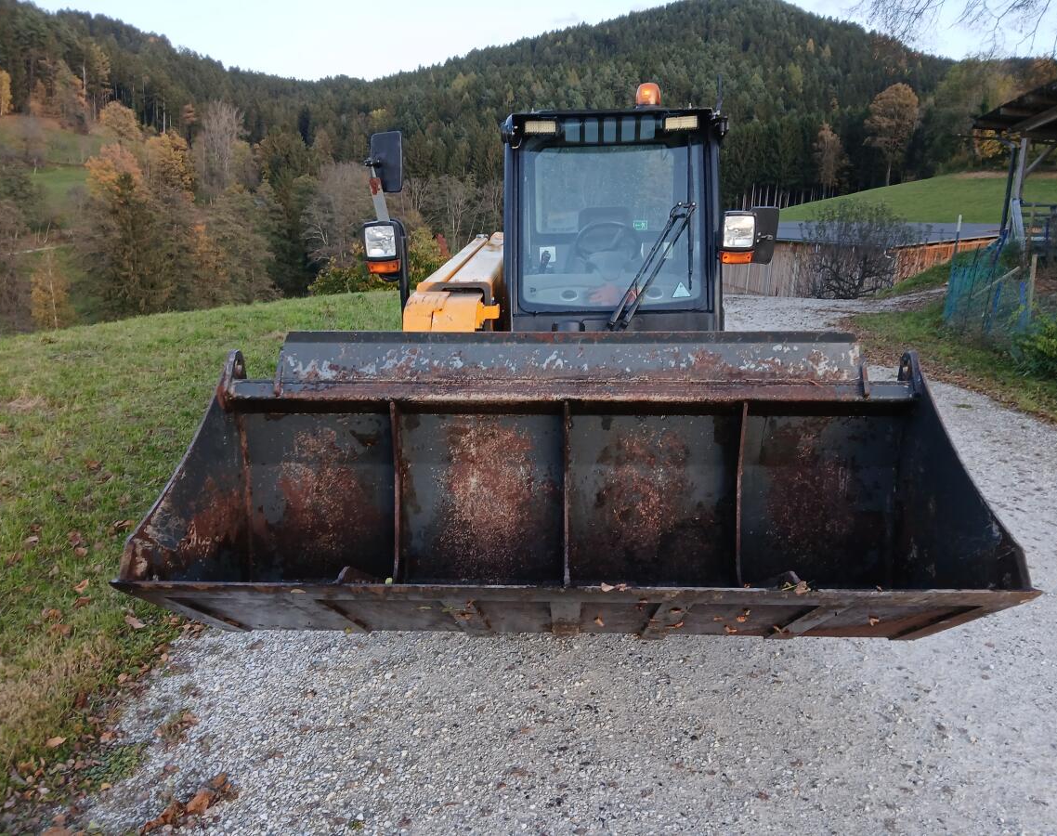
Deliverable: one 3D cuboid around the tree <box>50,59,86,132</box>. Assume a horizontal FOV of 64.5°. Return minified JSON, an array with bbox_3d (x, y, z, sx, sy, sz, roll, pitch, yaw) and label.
[{"bbox_3d":[-95.150,-66.645,173.076,7.681,14.404,7.144,1,15,0],"label":"tree"}]

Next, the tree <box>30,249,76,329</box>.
[{"bbox_3d":[-38.120,-9.915,67.039,3.719,7.191,3.459,1,15,0],"label":"tree"}]

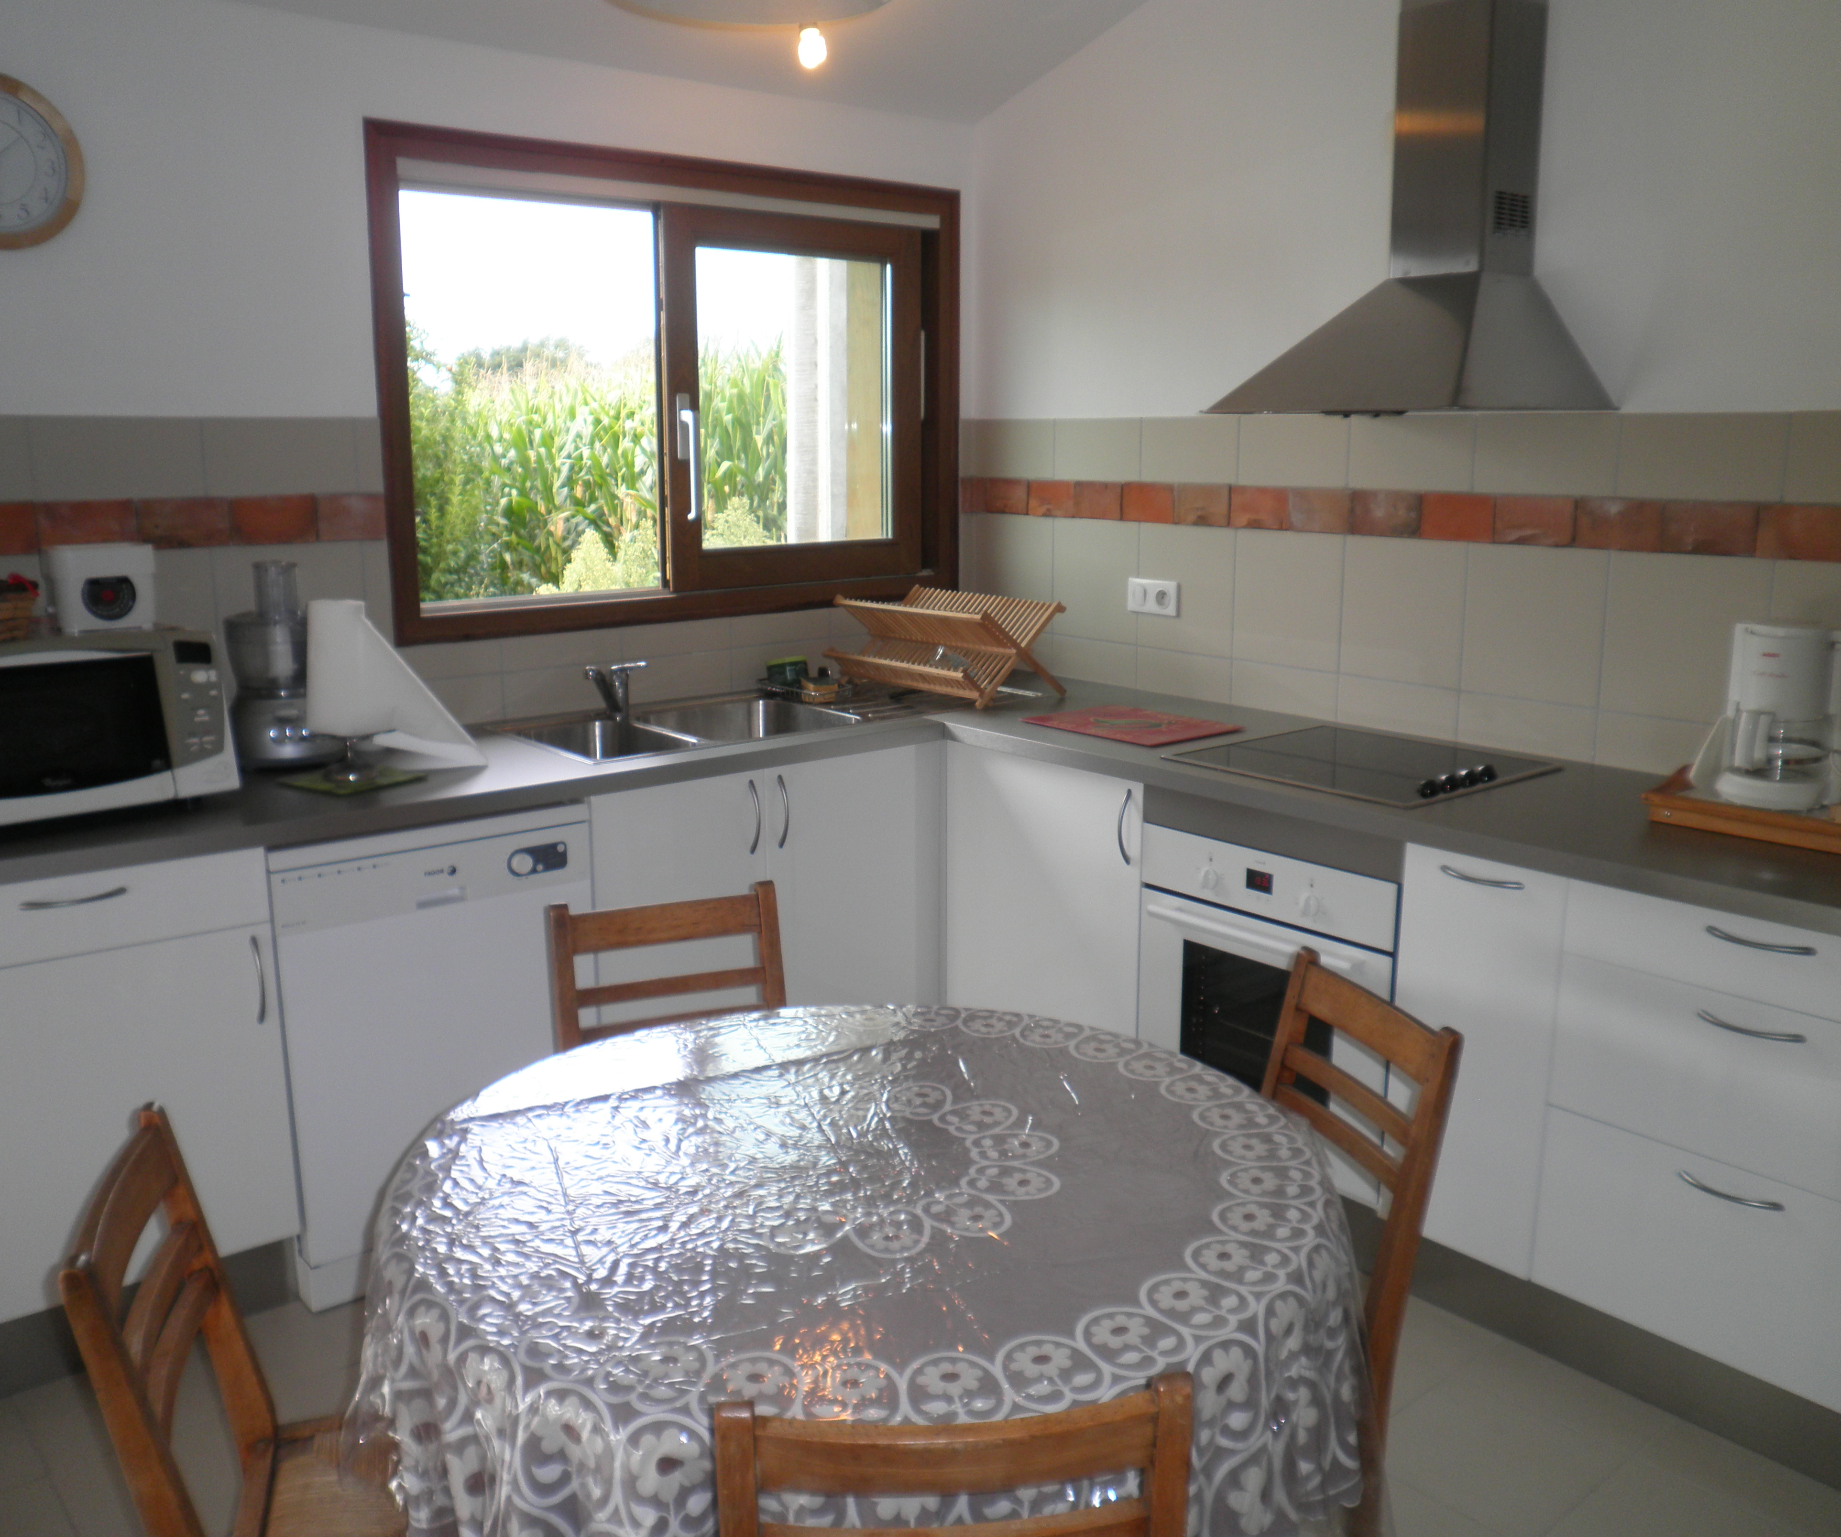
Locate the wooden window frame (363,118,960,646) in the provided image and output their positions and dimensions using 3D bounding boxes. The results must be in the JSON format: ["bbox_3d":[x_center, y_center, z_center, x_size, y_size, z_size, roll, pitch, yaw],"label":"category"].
[{"bbox_3d":[-0.523,-0.903,3.723,1.607,1.076,0.101,-10,15,-39],"label":"wooden window frame"}]

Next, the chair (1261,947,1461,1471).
[{"bbox_3d":[0.379,0.710,1.995,0.460,0.845,0.410,-3,12,-18],"label":"chair"}]

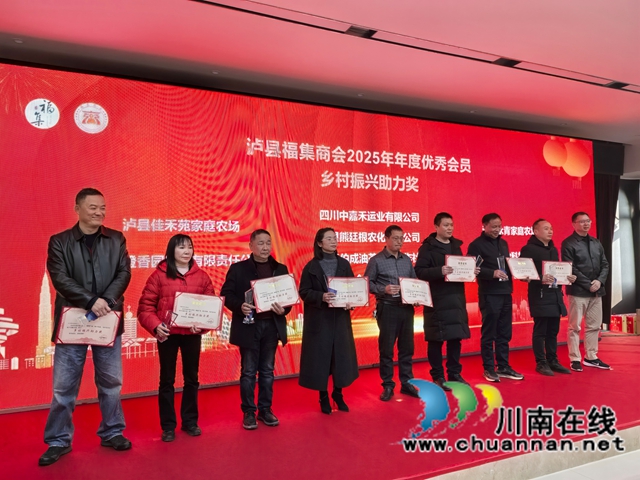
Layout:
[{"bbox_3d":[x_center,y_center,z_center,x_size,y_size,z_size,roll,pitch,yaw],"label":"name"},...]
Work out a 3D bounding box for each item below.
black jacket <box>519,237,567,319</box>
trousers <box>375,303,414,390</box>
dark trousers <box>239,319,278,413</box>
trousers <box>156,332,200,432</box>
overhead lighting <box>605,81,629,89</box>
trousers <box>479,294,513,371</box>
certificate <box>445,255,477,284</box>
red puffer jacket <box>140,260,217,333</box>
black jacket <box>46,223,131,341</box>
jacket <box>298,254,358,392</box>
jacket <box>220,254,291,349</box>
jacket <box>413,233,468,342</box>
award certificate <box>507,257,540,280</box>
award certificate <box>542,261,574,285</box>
[{"bbox_3d":[2.594,0.425,5.825,0.562,0.926,0.385,0,-2,-20],"label":"black jacket"},{"bbox_3d":[0.718,0.990,4.801,0.385,0.799,0.273,0,-2,-22],"label":"trousers"},{"bbox_3d":[-0.503,0.986,4.120,0.360,0.860,0.270,0,-3,-18],"label":"dark trousers"},{"bbox_3d":[-1.078,1.023,3.802,0.334,0.759,0.263,0,-2,-22],"label":"trousers"},{"bbox_3d":[3.319,-1.741,5.566,0.270,0.050,0.120,0,-2,-26],"label":"overhead lighting"},{"bbox_3d":[1.950,0.980,5.530,0.380,0.900,0.280,0,-3,-23],"label":"trousers"},{"bbox_3d":[1.374,0.285,4.848,0.355,0.250,0.012,1,-4,-22],"label":"certificate"},{"bbox_3d":[-1.077,0.417,3.765,0.552,0.522,0.385,0,-2,-24],"label":"red puffer jacket"},{"bbox_3d":[-1.612,0.274,3.498,0.532,0.786,0.364,0,-2,-27],"label":"black jacket"},{"bbox_3d":[0.068,0.707,4.406,0.550,1.120,0.385,0,-2,-23],"label":"jacket"},{"bbox_3d":[-0.522,0.479,4.052,0.577,0.720,0.364,0,-2,-25],"label":"jacket"},{"bbox_3d":[1.246,0.468,5.127,0.619,1.085,0.405,0,-2,-22],"label":"jacket"},{"bbox_3d":[2.151,0.305,5.272,0.355,0.250,0.012,0,-25,-23],"label":"award certificate"},{"bbox_3d":[2.586,0.364,5.434,0.355,0.250,0.012,0,-2,-13],"label":"award certificate"}]

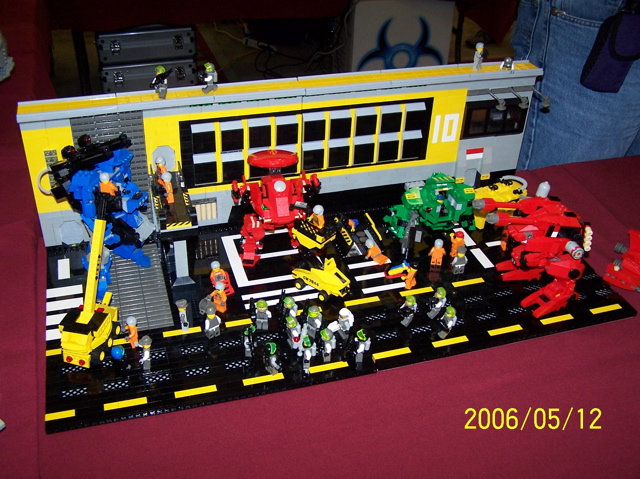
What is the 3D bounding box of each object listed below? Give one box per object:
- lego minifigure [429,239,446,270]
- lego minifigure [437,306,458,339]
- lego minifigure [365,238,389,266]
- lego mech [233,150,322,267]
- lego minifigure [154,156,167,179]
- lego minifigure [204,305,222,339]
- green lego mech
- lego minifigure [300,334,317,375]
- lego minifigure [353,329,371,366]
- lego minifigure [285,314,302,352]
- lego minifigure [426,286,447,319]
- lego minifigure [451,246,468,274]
[{"bbox_3d":[0.170,0.018,1.014,0.023,0.040,0.014,5,35,4],"label":"lego minifigure"},{"bbox_3d":[0.161,0.104,0.883,0.025,0.042,0.025,-11,37,-20],"label":"lego minifigure"},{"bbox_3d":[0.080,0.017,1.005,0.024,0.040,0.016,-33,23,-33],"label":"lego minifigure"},{"bbox_3d":[-0.061,-0.050,0.980,0.120,0.166,0.078,-4,35,-10],"label":"lego mech"},{"bbox_3d":[-0.216,-0.091,0.956,0.022,0.041,0.015,22,39,25],"label":"lego minifigure"},{"bbox_3d":[-0.131,0.100,0.867,0.024,0.040,0.015,-23,42,-32],"label":"lego minifigure"},{"bbox_3d":[0.171,-0.044,1.061,0.150,0.090,0.108,-3,35,-9],"label":"green lego mech"},{"bbox_3d":[-0.014,0.135,0.833,0.019,0.042,0.022,-22,42,-31],"label":"lego minifigure"},{"bbox_3d":[0.050,0.129,0.839,0.022,0.042,0.025,-7,35,-14],"label":"lego minifigure"},{"bbox_3d":[-0.032,0.115,0.855,0.022,0.042,0.025,-23,42,-32],"label":"lego minifigure"},{"bbox_3d":[0.153,0.085,0.920,0.020,0.038,0.021,-16,38,-37],"label":"lego minifigure"},{"bbox_3d":[0.198,0.030,0.996,0.026,0.042,0.015,14,36,16],"label":"lego minifigure"}]

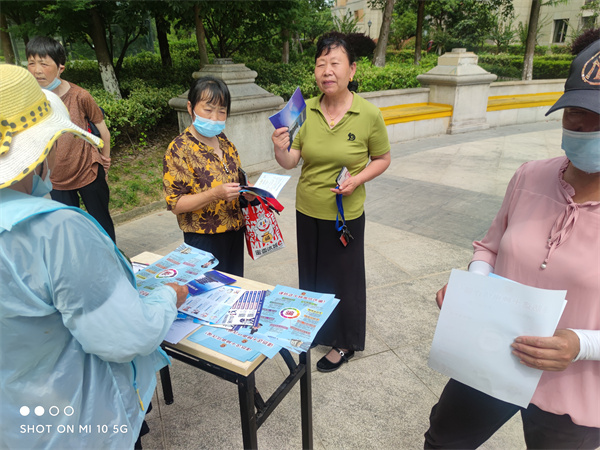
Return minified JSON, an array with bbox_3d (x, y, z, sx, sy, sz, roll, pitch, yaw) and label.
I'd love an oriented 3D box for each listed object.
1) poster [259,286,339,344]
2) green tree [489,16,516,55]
[{"bbox_3d":[-0.030,0.271,1.268,0.210,0.010,0.297,7,23,18],"label":"poster"},{"bbox_3d":[8.303,-7.677,17.094,1.300,1.900,1.300,9,24,22],"label":"green tree"}]

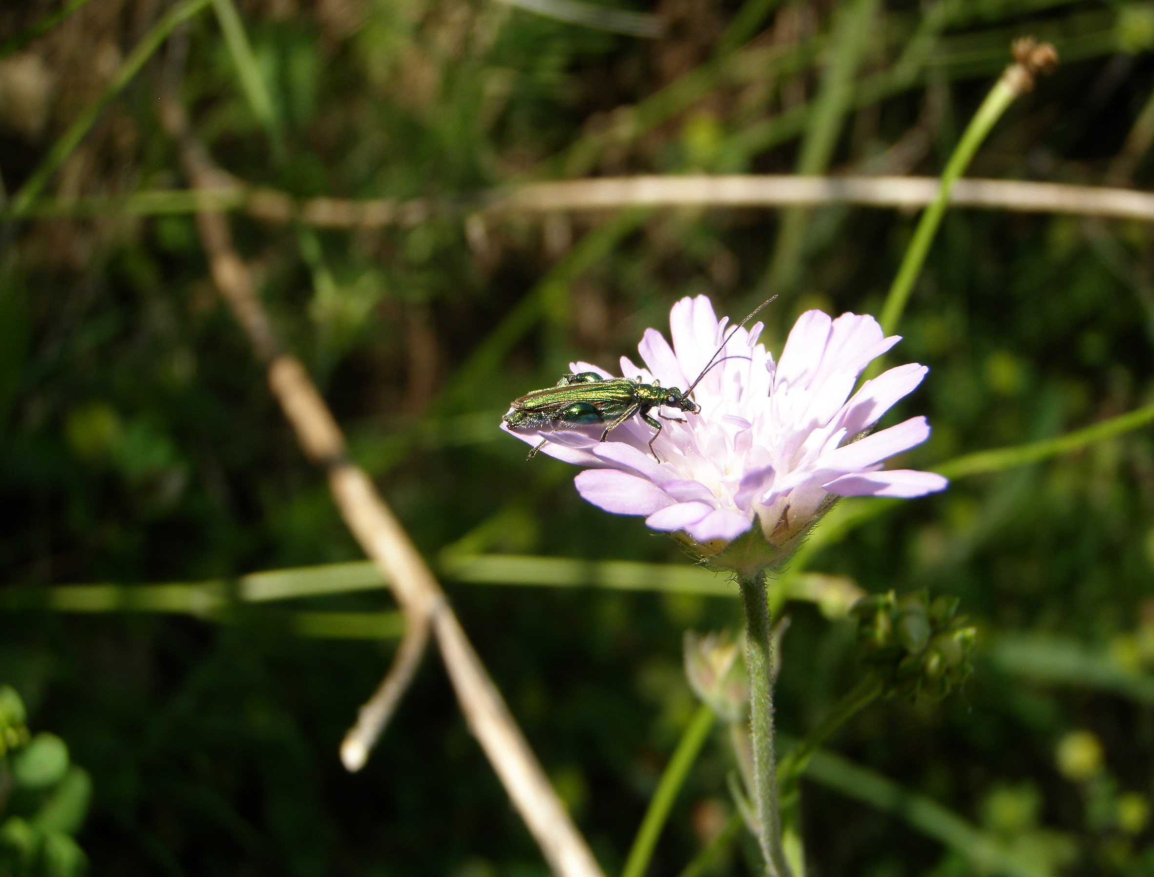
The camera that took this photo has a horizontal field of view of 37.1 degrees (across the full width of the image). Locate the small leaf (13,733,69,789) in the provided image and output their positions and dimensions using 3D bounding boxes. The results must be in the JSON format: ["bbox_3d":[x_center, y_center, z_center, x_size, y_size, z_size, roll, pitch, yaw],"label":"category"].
[{"bbox_3d":[-0.046,0.028,0.148,0.005,0.005,0.002,18,0,0],"label":"small leaf"}]

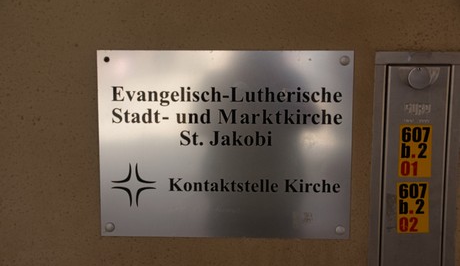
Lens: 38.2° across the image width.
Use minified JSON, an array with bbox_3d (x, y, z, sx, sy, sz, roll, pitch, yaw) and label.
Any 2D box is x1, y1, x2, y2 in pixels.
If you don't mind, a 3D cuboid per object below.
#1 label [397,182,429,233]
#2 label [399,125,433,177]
[{"bbox_3d":[0.292,0.119,1.057,0.050,0.083,0.002,-2,7,2],"label":"label"},{"bbox_3d":[0.293,0.029,1.046,0.051,0.084,0.002,0,7,2],"label":"label"}]

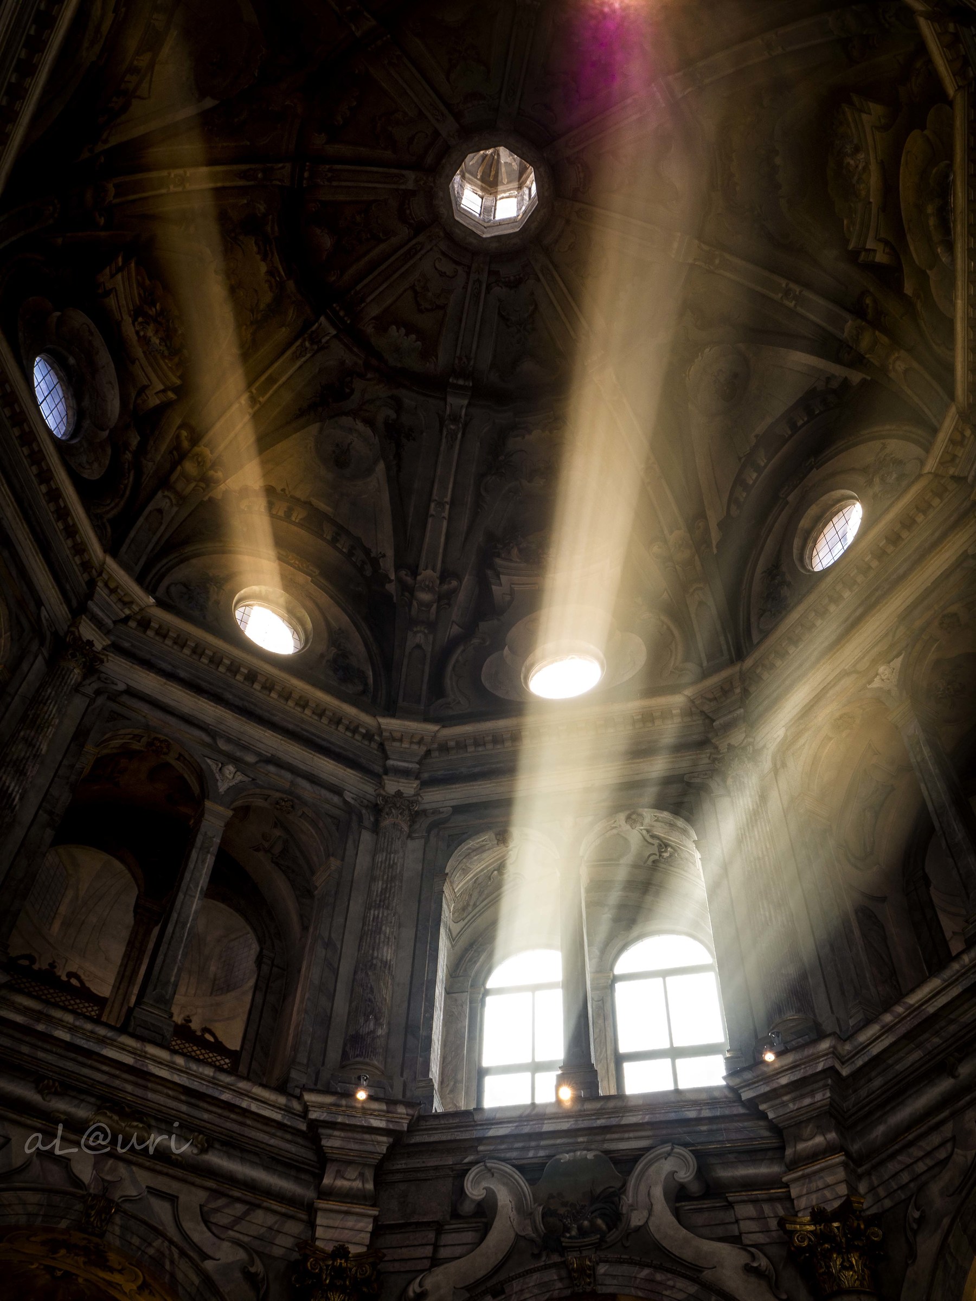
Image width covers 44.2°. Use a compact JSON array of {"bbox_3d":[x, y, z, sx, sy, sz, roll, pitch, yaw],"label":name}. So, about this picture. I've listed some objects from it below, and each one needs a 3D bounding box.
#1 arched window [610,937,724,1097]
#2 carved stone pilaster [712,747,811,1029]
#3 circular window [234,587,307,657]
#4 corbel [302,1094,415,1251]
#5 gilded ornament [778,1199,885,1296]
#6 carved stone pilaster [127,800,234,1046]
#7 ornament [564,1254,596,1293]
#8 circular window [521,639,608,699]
[{"bbox_3d":[2.738,5.557,18.102,1.620,3.216,0.250,-9,-54,8],"label":"arched window"},{"bbox_3d":[3.877,3.219,17.071,0.700,5.440,0.620,-29,-59,21],"label":"carved stone pilaster"},{"bbox_3d":[-4.114,-0.447,22.773,1.630,1.872,0.400,28,-57,-18],"label":"circular window"},{"bbox_3d":[-1.590,6.100,13.899,1.417,1.493,0.912,9,-55,-5],"label":"corbel"},{"bbox_3d":[3.748,6.433,12.902,1.000,0.928,0.850,-29,-59,21],"label":"gilded ornament"},{"bbox_3d":[-4.258,3.844,16.843,0.570,4.640,0.520,28,-57,-18],"label":"carved stone pilaster"},{"bbox_3d":[1.036,6.992,13.482,0.350,0.448,0.250,-9,-54,8],"label":"ornament"},{"bbox_3d":[1.476,0.508,22.729,1.600,1.728,0.400,-9,-54,8],"label":"circular window"}]

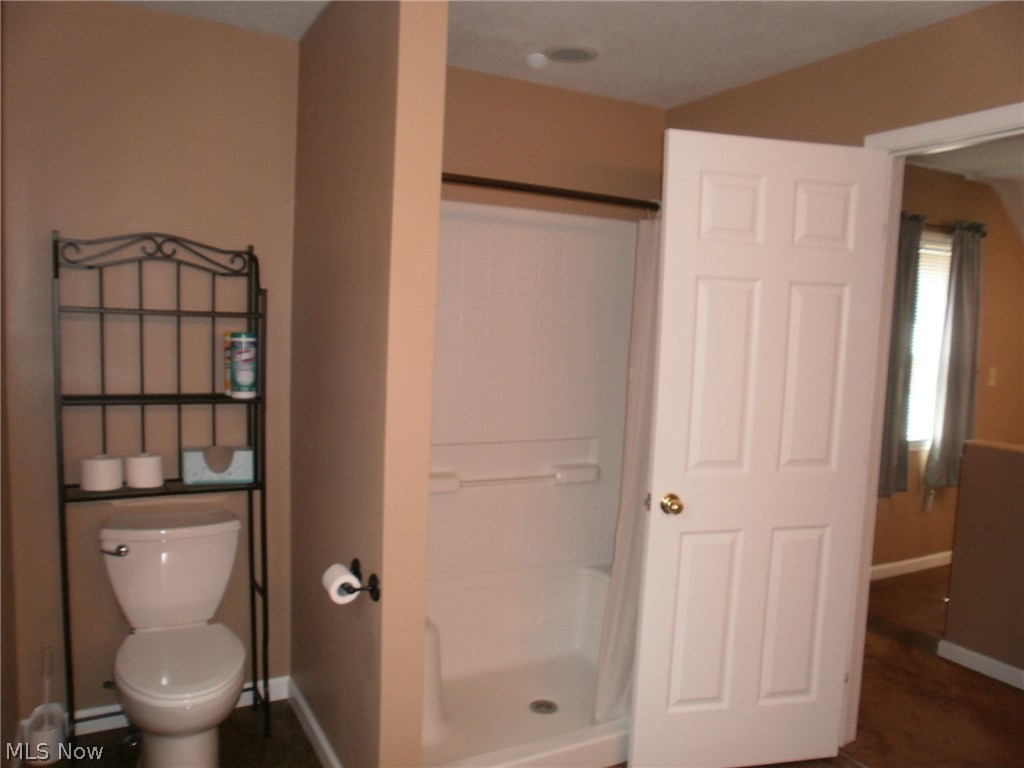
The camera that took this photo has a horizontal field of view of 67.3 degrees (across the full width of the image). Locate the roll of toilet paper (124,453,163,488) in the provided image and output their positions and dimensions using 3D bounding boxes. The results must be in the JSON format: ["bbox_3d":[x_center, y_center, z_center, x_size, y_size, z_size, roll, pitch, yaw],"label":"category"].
[{"bbox_3d":[-1.188,0.277,2.489,0.107,0.100,0.107,-1,7,-28],"label":"roll of toilet paper"}]

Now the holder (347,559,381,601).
[{"bbox_3d":[-0.432,0.530,2.065,0.080,0.070,0.230,-1,7,-28],"label":"holder"}]

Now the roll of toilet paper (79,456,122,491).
[{"bbox_3d":[-1.298,0.278,2.433,0.112,0.100,0.112,-1,7,-28],"label":"roll of toilet paper"}]

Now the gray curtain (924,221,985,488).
[{"bbox_3d":[2.592,-0.156,4.487,0.400,1.530,0.090,-1,7,-28],"label":"gray curtain"}]

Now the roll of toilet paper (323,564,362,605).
[{"bbox_3d":[-0.456,0.535,2.053,0.080,0.080,0.100,-1,7,-28],"label":"roll of toilet paper"}]

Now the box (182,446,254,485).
[{"bbox_3d":[-0.984,0.270,2.589,0.215,0.108,0.115,0,6,-22],"label":"box"}]

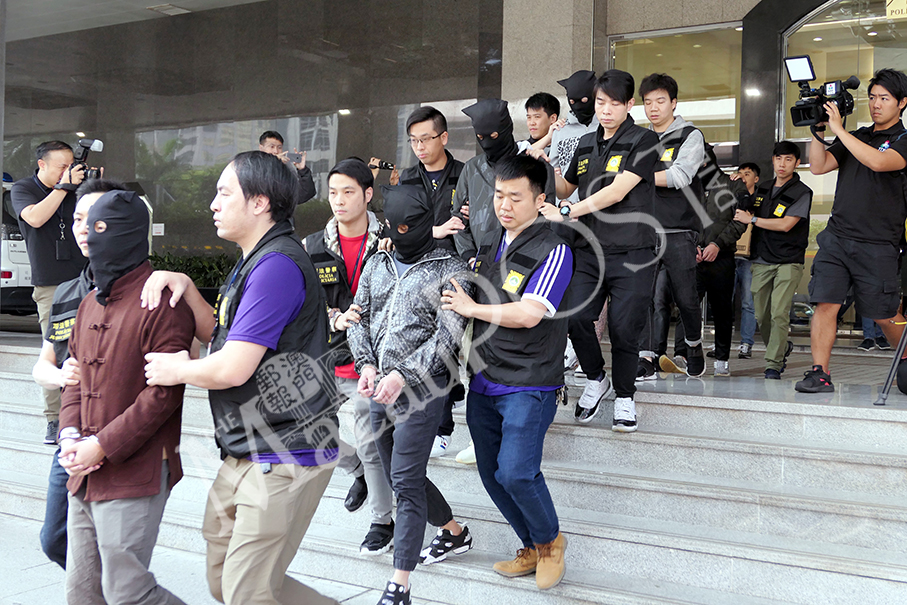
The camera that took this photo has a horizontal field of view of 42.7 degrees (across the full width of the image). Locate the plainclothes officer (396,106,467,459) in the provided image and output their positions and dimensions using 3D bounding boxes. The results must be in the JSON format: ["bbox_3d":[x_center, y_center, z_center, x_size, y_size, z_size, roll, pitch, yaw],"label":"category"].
[{"bbox_3d":[-0.096,-0.096,5.580,0.500,1.700,0.420,1,2,18],"label":"plainclothes officer"}]

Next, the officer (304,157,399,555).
[{"bbox_3d":[-0.452,0.235,5.040,0.500,1.710,0.480,1,2,23],"label":"officer"}]

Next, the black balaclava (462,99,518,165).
[{"bbox_3d":[0.175,-0.797,5.400,0.220,0.290,0.230,2,9,22],"label":"black balaclava"}]

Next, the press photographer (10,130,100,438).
[{"bbox_3d":[-2.259,-0.068,6.580,0.520,1.710,0.500,2,1,34],"label":"press photographer"}]

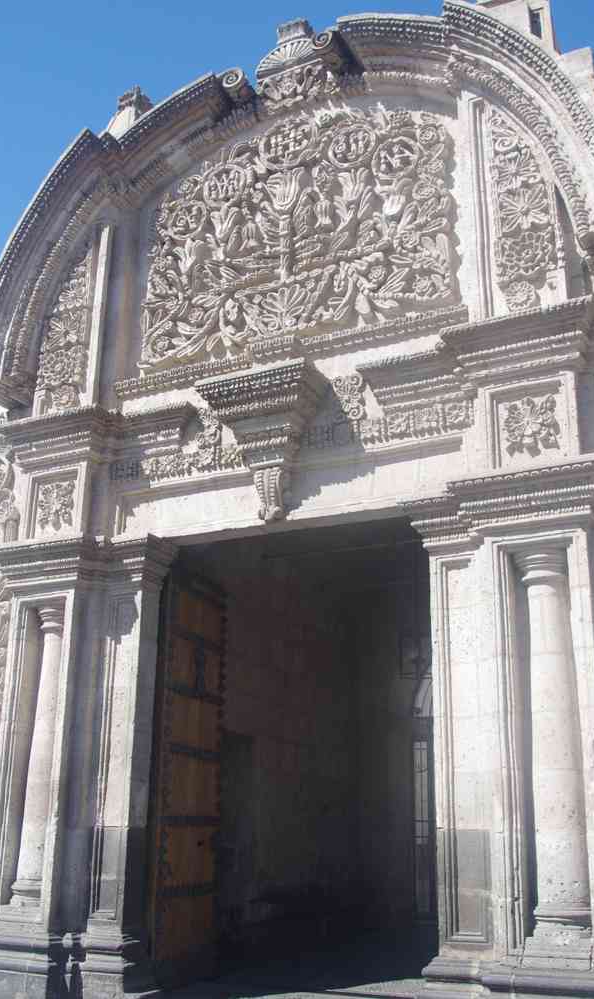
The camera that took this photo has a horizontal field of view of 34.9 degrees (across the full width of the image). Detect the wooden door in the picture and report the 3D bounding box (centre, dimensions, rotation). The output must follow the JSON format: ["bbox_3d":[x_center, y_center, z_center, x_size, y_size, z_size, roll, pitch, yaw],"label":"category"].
[{"bbox_3d":[-1.019,2.508,8.796,0.099,3.465,1.089,-7,-18,24],"label":"wooden door"}]

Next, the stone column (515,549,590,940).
[{"bbox_3d":[1.748,1.582,6.301,0.449,2.554,0.403,-8,-19,27],"label":"stone column"}]

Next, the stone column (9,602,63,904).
[{"bbox_3d":[-2.170,2.168,8.325,0.449,2.561,0.403,-8,-19,27],"label":"stone column"}]

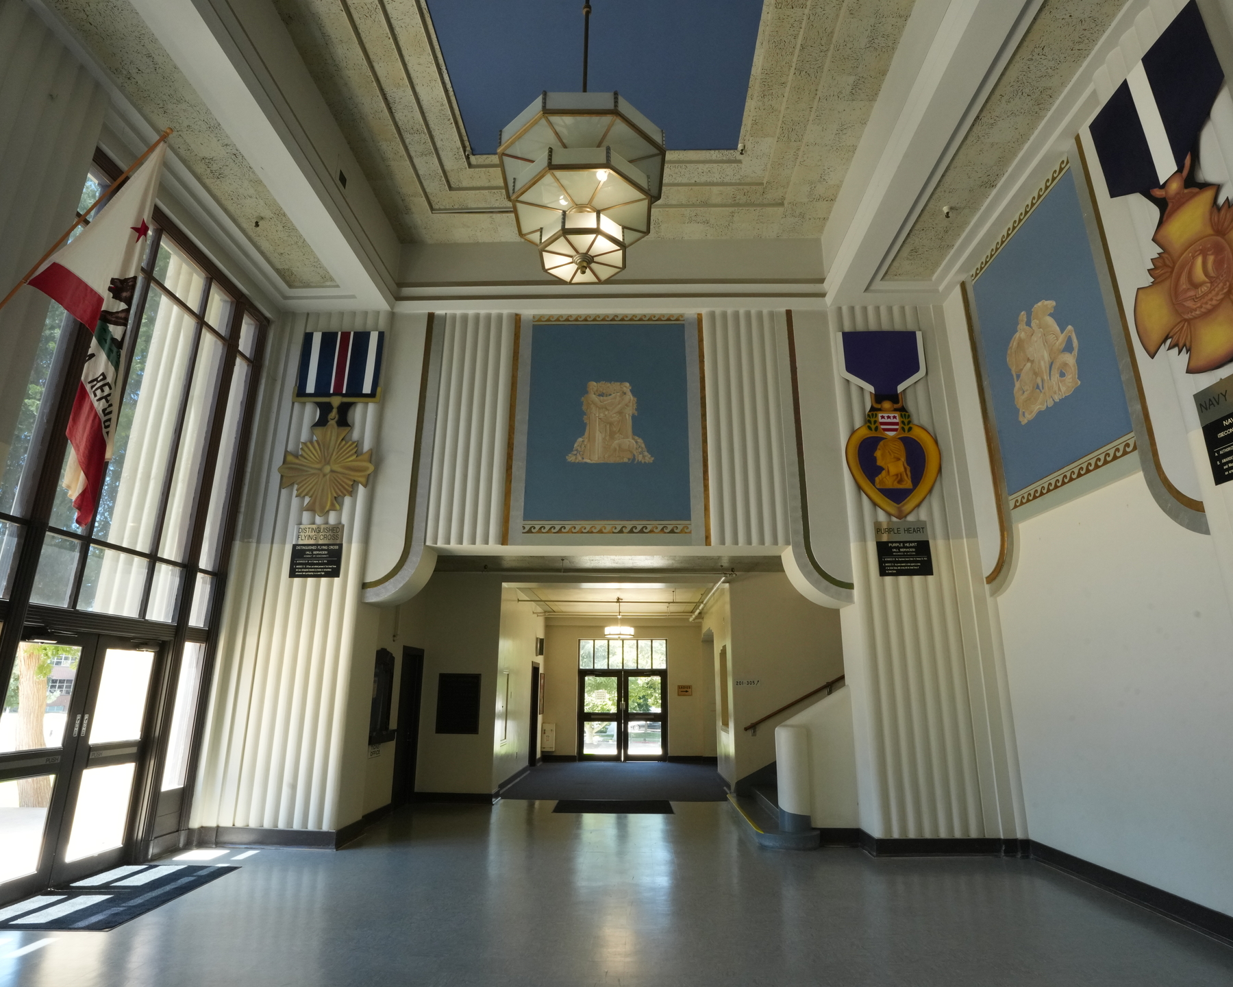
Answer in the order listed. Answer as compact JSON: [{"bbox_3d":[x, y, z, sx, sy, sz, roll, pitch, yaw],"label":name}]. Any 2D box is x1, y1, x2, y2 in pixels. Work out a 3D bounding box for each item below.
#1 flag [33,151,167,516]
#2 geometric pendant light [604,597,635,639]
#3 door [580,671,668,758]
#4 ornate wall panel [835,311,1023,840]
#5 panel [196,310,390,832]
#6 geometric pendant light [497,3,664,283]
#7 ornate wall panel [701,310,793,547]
[{"bbox_3d":[-4.012,-1.319,4.871,0.950,3.250,0.380,0,-16,2],"label":"flag"},{"bbox_3d":[0.062,2.675,14.184,0.645,0.906,0.645,0,-16,2],"label":"geometric pendant light"},{"bbox_3d":[0.164,5.412,16.084,2.206,2.119,0.120,0,-16,2],"label":"door"},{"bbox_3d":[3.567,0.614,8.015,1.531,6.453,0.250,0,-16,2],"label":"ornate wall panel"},{"bbox_3d":[-3.876,0.621,8.266,1.583,6.505,0.250,0,-16,2],"label":"panel"},{"bbox_3d":[-0.237,-2.948,5.038,1.170,2.950,1.170,0,-16,2],"label":"geometric pendant light"},{"bbox_3d":[1.660,-0.914,8.548,0.974,3.273,0.100,0,-16,2],"label":"ornate wall panel"}]

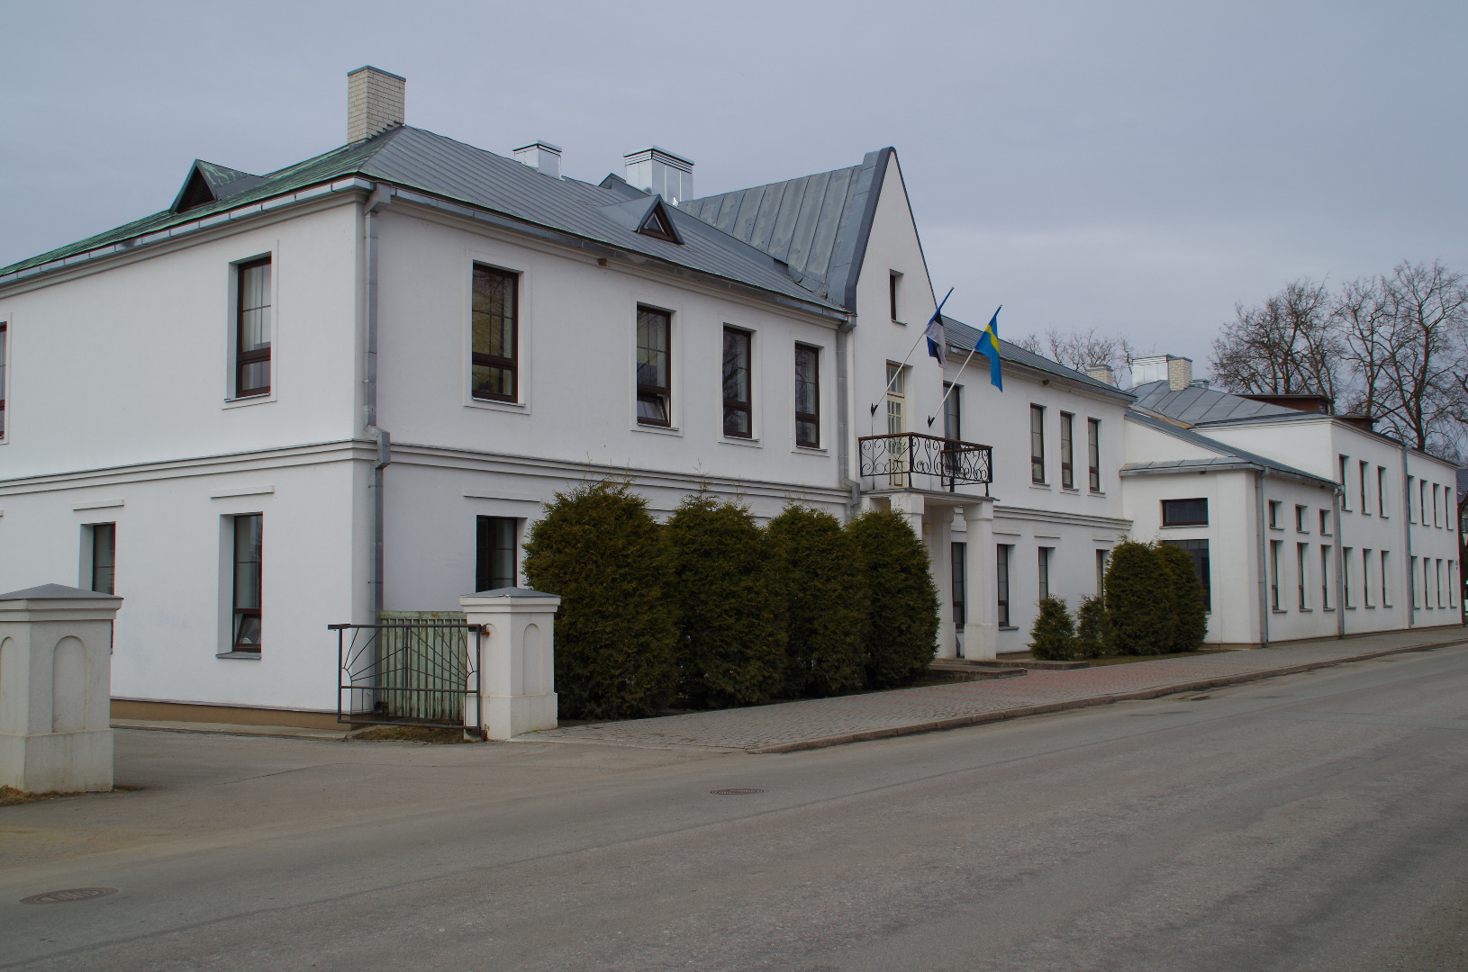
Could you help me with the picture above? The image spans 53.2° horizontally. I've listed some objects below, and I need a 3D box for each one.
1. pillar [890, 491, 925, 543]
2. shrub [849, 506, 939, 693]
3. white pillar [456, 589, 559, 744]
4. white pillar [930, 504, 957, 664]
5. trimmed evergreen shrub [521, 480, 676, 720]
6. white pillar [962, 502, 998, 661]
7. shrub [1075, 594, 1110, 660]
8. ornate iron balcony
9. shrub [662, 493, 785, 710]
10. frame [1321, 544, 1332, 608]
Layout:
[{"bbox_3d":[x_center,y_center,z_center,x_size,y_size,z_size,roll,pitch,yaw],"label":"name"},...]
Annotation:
[{"bbox_3d":[3.343,1.797,27.961,0.460,3.240,0.560,-4,-5,35],"label":"pillar"},{"bbox_3d":[2.715,2.064,26.921,2.160,3.206,2.160,-1,-5,0],"label":"shrub"},{"bbox_3d":[-2.812,2.206,18.537,0.890,1.850,0.890,-4,-6,36],"label":"white pillar"},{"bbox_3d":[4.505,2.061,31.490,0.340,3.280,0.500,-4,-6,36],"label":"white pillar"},{"bbox_3d":[-1.758,1.490,18.991,1.900,2.950,1.900,-1,-4,0],"label":"trimmed evergreen shrub"},{"bbox_3d":[5.149,2.001,30.967,0.480,3.310,0.500,-4,-6,36],"label":"white pillar"},{"bbox_3d":[8.201,3.198,33.435,0.900,1.445,0.900,-4,-6,37],"label":"shrub"},{"bbox_3d":[3.918,-0.356,29.520,1.200,1.060,3.500,-4,-5,35],"label":"ornate iron balcony"},{"bbox_3d":[-0.344,1.762,22.895,2.160,3.210,2.160,-1,-5,0],"label":"shrub"},{"bbox_3d":[17.997,2.808,44.883,0.120,1.970,1.150,-4,-6,36],"label":"frame"}]

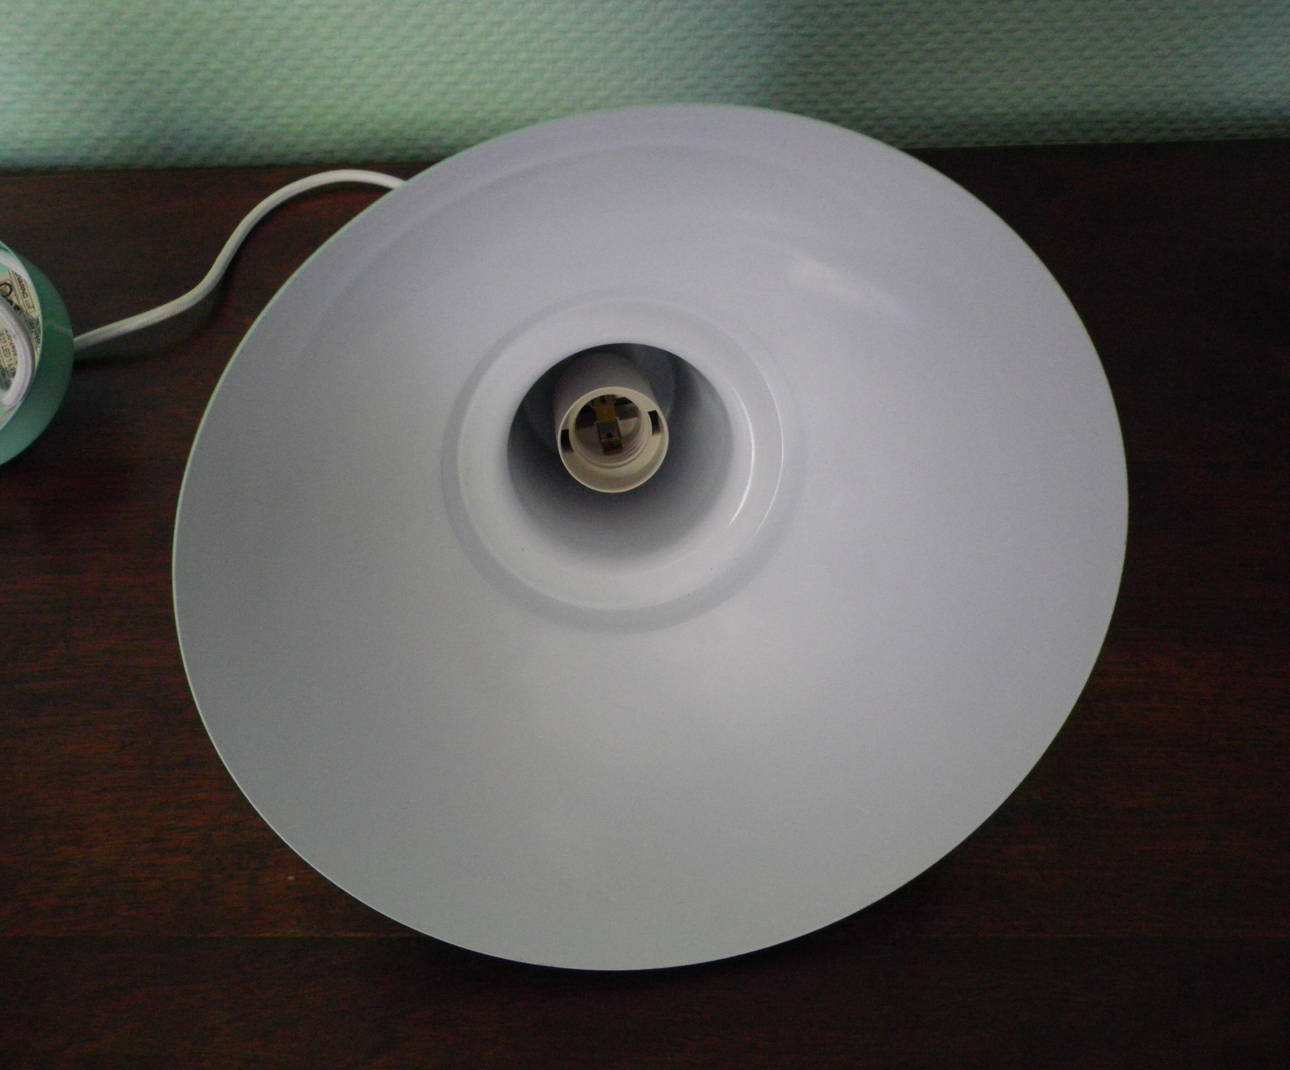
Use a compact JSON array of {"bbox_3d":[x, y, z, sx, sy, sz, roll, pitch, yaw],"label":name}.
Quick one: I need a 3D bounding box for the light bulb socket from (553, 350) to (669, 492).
[{"bbox_3d":[-0.014,-0.045,0.447,0.041,0.041,0.052,0,24,-7],"label":"light bulb socket"}]

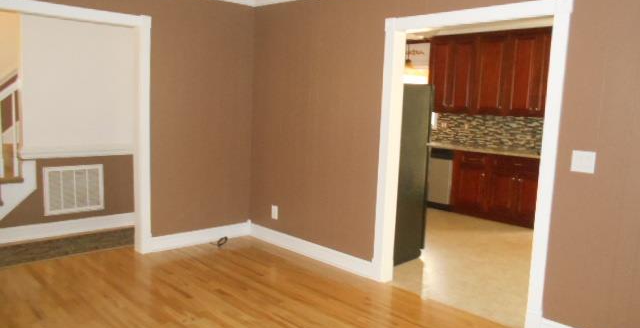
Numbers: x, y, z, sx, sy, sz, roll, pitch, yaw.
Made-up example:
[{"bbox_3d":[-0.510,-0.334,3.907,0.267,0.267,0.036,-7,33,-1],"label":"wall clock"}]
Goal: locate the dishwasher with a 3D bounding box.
[{"bbox_3d":[1.800,0.206,6.962,0.600,0.860,0.600,9,10,44],"label":"dishwasher"}]

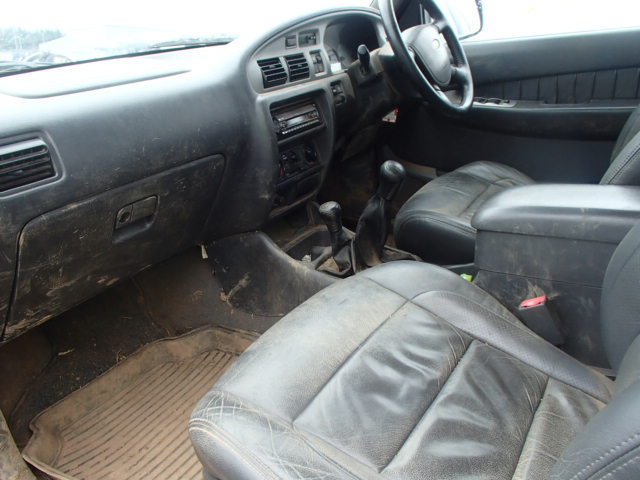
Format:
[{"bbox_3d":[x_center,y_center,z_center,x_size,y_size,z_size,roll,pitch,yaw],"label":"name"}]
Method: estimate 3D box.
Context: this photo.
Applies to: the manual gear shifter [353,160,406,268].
[{"bbox_3d":[0.137,-0.051,1.167,0.120,0.255,0.090,10,27,34],"label":"manual gear shifter"}]

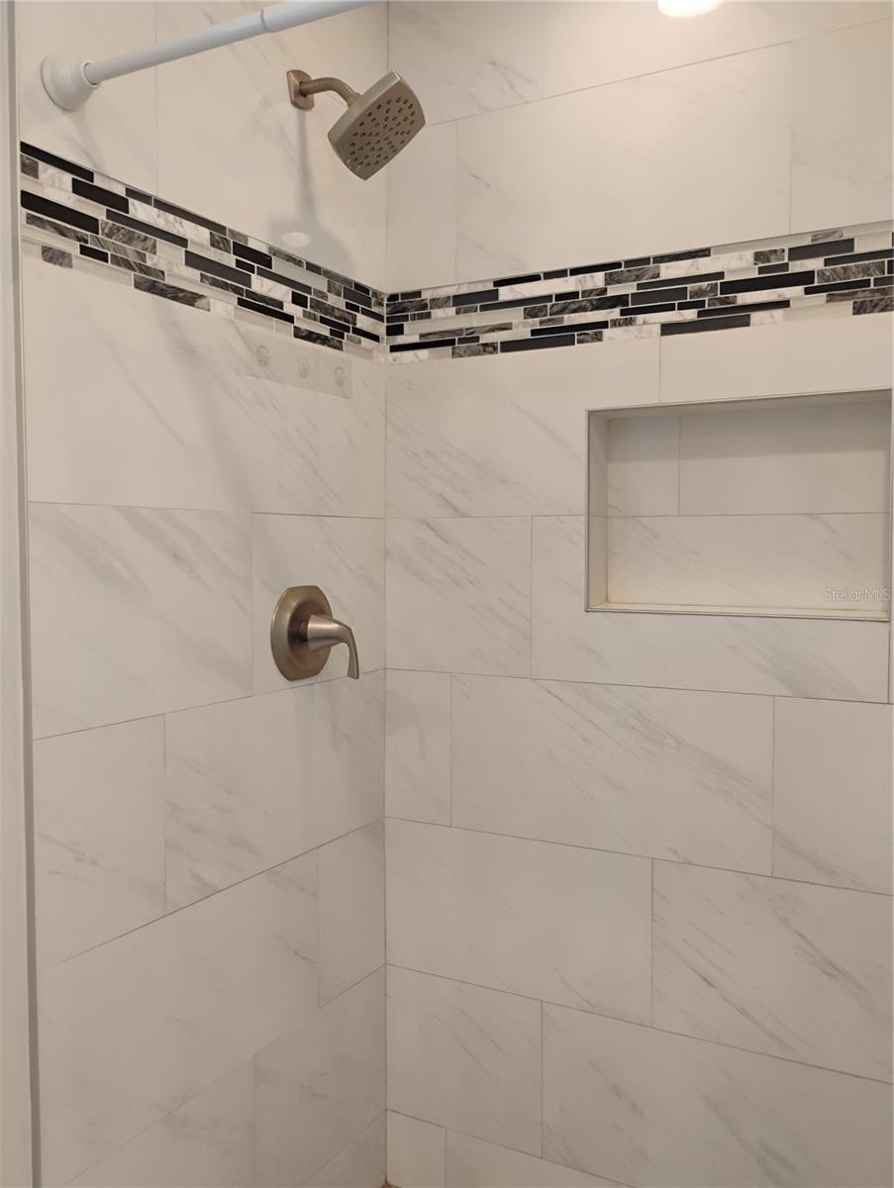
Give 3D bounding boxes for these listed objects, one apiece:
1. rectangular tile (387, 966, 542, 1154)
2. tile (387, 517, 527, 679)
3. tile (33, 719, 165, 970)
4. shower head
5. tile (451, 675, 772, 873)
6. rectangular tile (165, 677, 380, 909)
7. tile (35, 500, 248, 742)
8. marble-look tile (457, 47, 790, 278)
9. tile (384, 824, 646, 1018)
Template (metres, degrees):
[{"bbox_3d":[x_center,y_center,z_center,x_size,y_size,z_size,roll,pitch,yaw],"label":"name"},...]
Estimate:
[{"bbox_3d":[0.031,0.919,1.917,0.347,0.303,0.012,1,3,28],"label":"rectangular tile"},{"bbox_3d":[0.019,0.005,1.894,0.327,0.305,0.012,1,3,29],"label":"tile"},{"bbox_3d":[-0.484,0.336,1.349,0.012,0.305,0.226,1,3,29],"label":"tile"},{"bbox_3d":[-0.156,-0.793,1.597,0.248,0.190,0.167,1,3,28],"label":"shower head"},{"bbox_3d":[0.280,0.316,1.755,0.608,0.303,0.012,1,3,28],"label":"tile"},{"bbox_3d":[-0.280,0.320,1.716,0.012,0.305,0.612,1,3,29],"label":"rectangular tile"},{"bbox_3d":[-0.428,0.025,1.407,0.012,0.303,0.426,1,3,28],"label":"tile"},{"bbox_3d":[0.290,-0.743,1.702,0.608,0.305,0.012,1,3,28],"label":"marble-look tile"},{"bbox_3d":[0.124,0.616,1.853,0.557,0.303,0.012,1,3,28],"label":"tile"}]

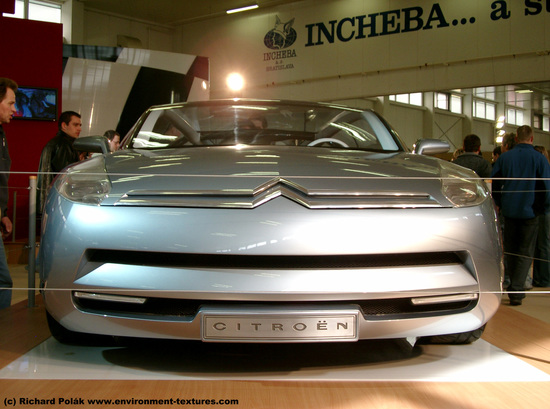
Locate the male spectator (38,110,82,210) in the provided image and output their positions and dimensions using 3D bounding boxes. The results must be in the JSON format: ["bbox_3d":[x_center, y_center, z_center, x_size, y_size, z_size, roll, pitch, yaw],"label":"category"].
[{"bbox_3d":[-1.860,0.066,6.900,0.420,1.770,0.500,1,1,25],"label":"male spectator"}]

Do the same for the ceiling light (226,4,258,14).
[{"bbox_3d":[-1.018,-6.106,24.800,1.270,0.100,0.150,1,1,39],"label":"ceiling light"}]

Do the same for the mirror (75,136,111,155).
[{"bbox_3d":[-1.009,-0.326,4.380,0.190,0.100,0.130,0,1,-2],"label":"mirror"}]

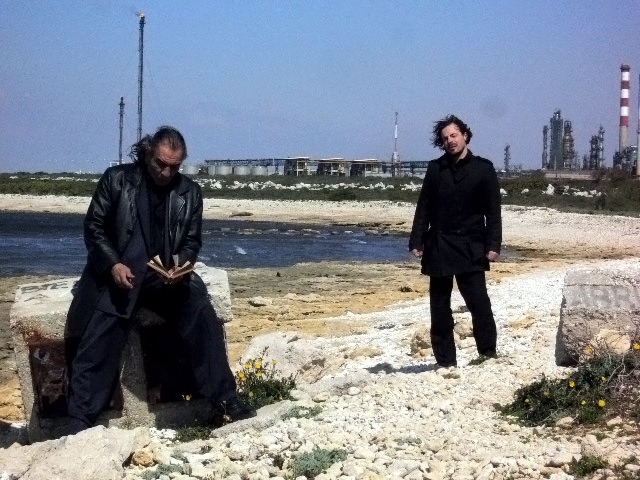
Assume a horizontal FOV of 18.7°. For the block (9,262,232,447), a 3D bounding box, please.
[{"bbox_3d":[-1.022,0.586,10.020,1.080,0.700,0.620,-6,10,-3],"label":"block"}]

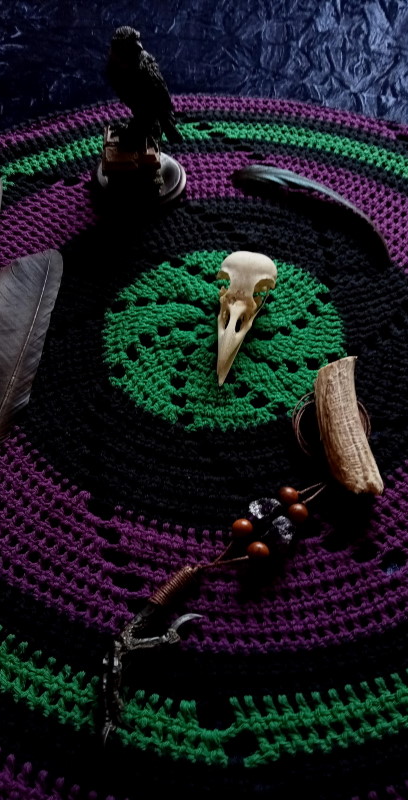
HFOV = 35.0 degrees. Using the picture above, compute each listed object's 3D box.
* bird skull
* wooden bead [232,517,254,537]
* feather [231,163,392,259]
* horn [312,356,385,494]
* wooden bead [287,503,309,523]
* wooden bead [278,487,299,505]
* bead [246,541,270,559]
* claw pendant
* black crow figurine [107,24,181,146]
[{"bbox_3d":[0.018,-0.051,0.371,0.036,0.031,0.089,9,59,5],"label":"bird skull"},{"bbox_3d":[0.018,0.060,0.302,0.010,0.010,0.010,1,54,-1],"label":"wooden bead"},{"bbox_3d":[0.076,-0.138,0.444,0.131,0.020,0.027,30,58,19],"label":"feather"},{"bbox_3d":[0.074,0.013,0.331,0.027,0.023,0.075,-5,54,-6],"label":"horn"},{"bbox_3d":[0.045,0.054,0.308,0.010,0.010,0.010,1,54,-1],"label":"wooden bead"},{"bbox_3d":[0.041,0.046,0.313,0.010,0.010,0.010,1,54,-1],"label":"wooden bead"},{"bbox_3d":[0.025,0.069,0.296,0.010,0.010,0.010,1,54,-1],"label":"bead"},{"bbox_3d":[-0.022,0.101,0.269,0.029,0.017,0.080,29,58,18],"label":"claw pendant"},{"bbox_3d":[-0.041,-0.201,0.416,0.046,0.072,0.027,-29,60,-21],"label":"black crow figurine"}]

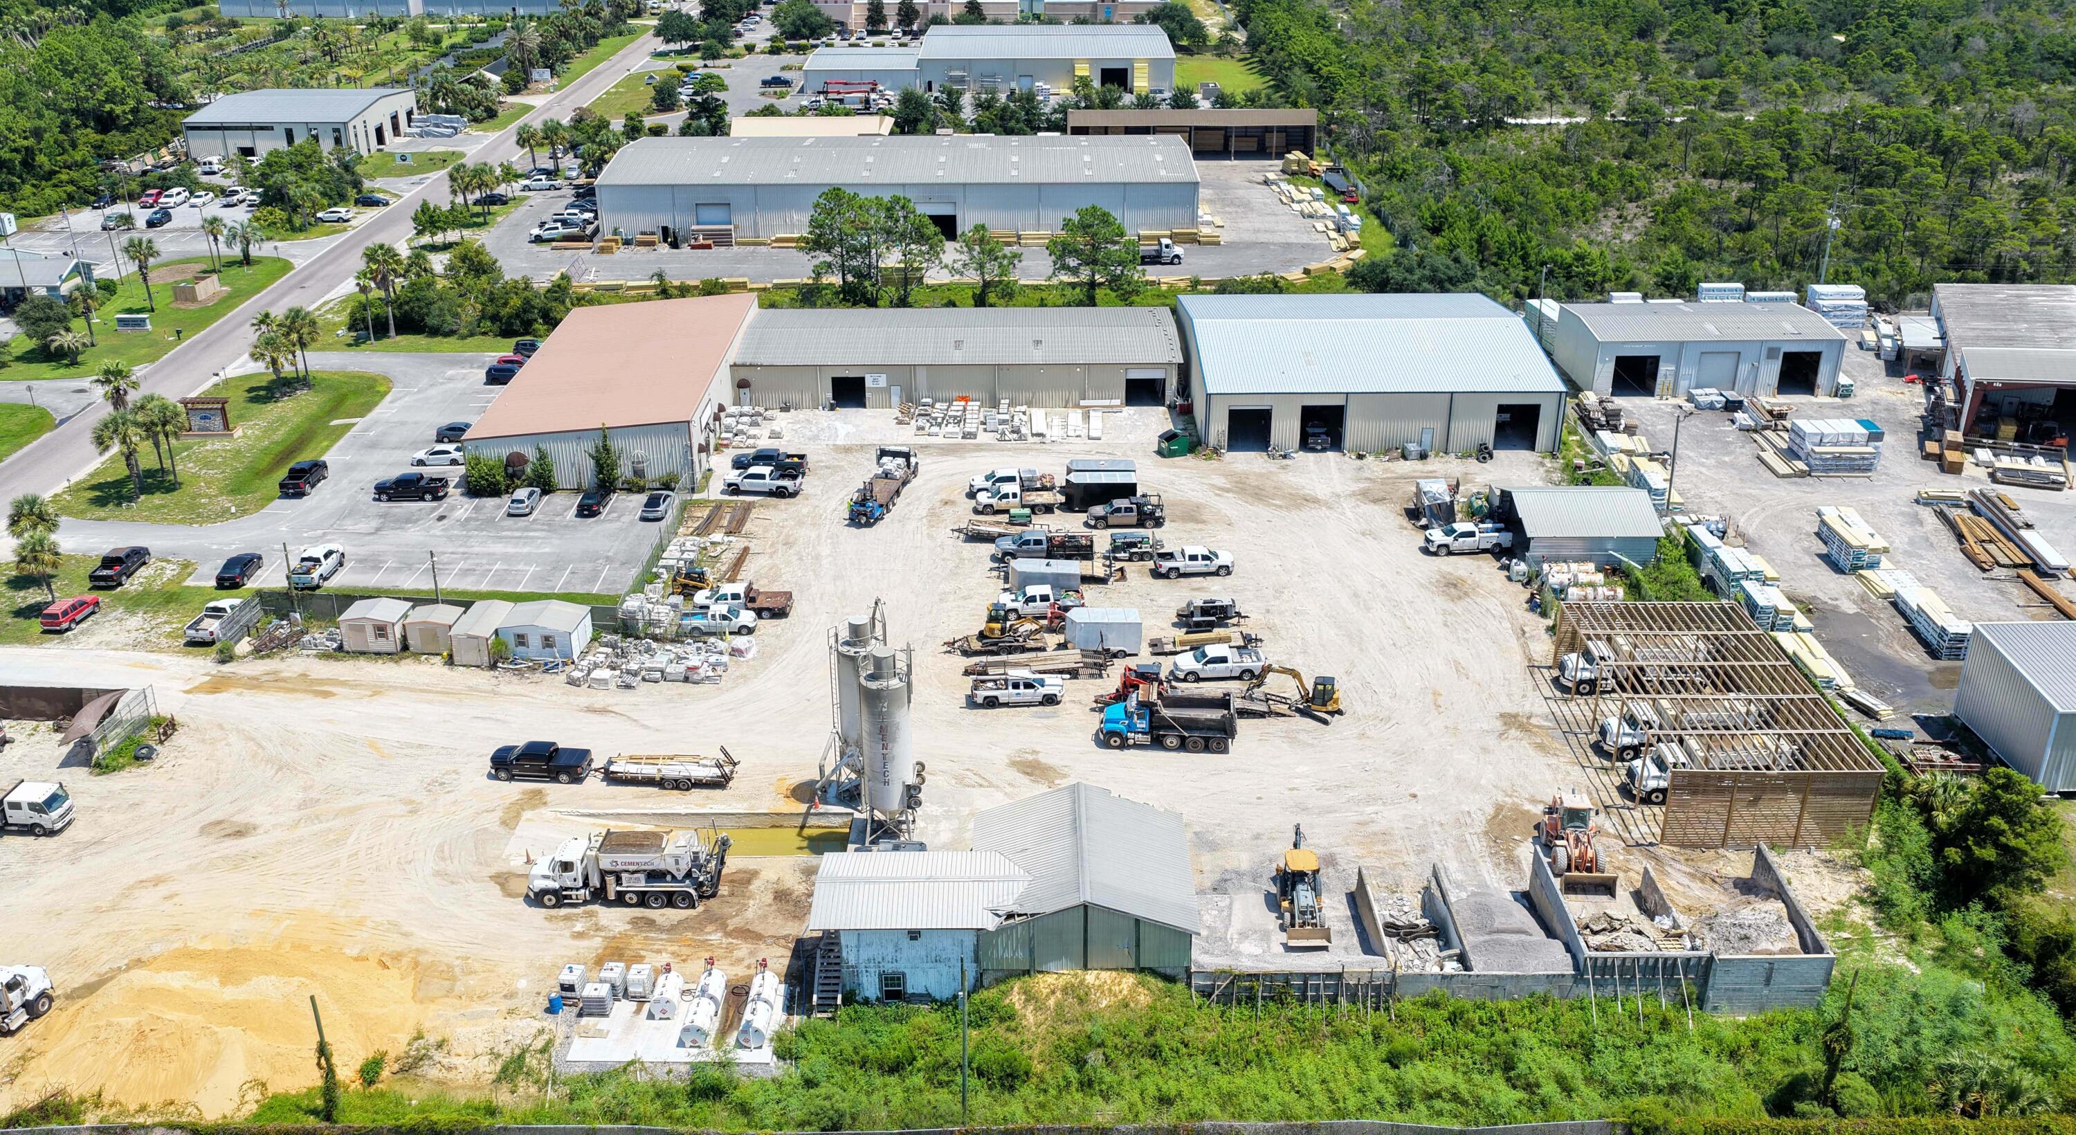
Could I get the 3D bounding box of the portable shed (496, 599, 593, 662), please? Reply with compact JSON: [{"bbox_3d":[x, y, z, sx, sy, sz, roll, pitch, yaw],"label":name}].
[{"bbox_3d":[-32.750,4.174,107.653,4.900,2.750,3.750,4,26,7],"label":"portable shed"}]

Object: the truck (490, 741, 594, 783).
[{"bbox_3d":[-28.685,11.104,93.422,5.800,1.930,2.000,3,26,5],"label":"truck"}]

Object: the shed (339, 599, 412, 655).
[{"bbox_3d":[-44.720,3.875,109.403,3.900,2.530,3.050,1,26,3],"label":"shed"}]

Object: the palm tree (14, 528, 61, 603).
[{"bbox_3d":[-70.000,-0.004,113.751,3.300,5.750,3.300,0,26,0],"label":"palm tree"}]

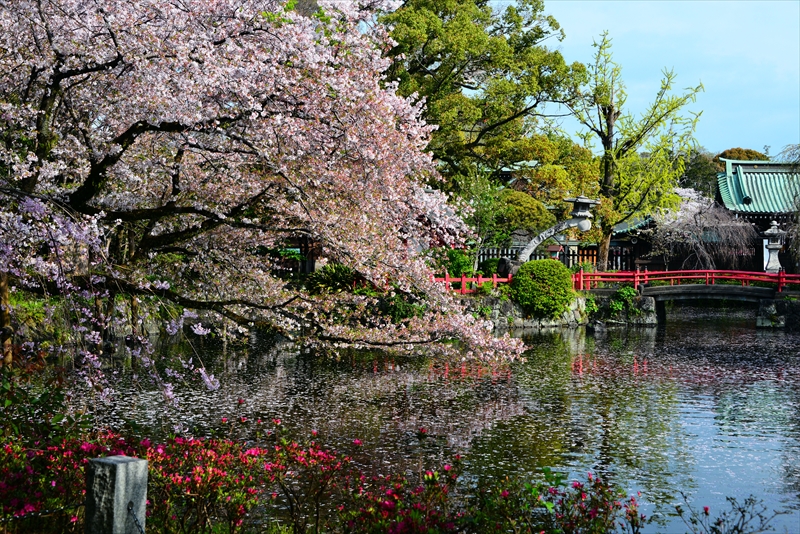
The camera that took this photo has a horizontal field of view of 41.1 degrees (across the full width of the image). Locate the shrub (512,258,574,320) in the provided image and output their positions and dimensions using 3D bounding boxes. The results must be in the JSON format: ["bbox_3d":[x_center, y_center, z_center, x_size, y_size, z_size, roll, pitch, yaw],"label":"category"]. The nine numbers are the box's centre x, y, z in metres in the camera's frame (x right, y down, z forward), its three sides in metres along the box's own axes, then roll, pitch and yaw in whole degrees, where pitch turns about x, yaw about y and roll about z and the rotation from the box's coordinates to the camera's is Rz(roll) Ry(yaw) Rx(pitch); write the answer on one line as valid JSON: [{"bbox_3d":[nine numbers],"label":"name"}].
[{"bbox_3d":[5.142,0.776,38.500,2.300,2.165,2.150,1,0,0],"label":"shrub"}]

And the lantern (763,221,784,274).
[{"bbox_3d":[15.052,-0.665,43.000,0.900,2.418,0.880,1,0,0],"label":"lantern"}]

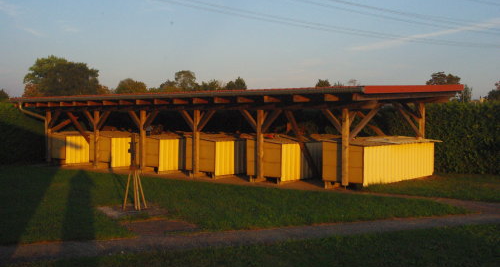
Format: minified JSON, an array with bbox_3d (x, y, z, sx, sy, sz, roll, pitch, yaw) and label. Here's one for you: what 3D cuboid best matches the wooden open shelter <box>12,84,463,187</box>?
[{"bbox_3d":[-1.711,-0.148,20.614,16.420,2.750,5.720,1,2,41],"label":"wooden open shelter"}]

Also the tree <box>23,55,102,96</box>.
[{"bbox_3d":[-22.423,-4.661,69.918,9.586,9.562,9.107,0,1,-18],"label":"tree"}]

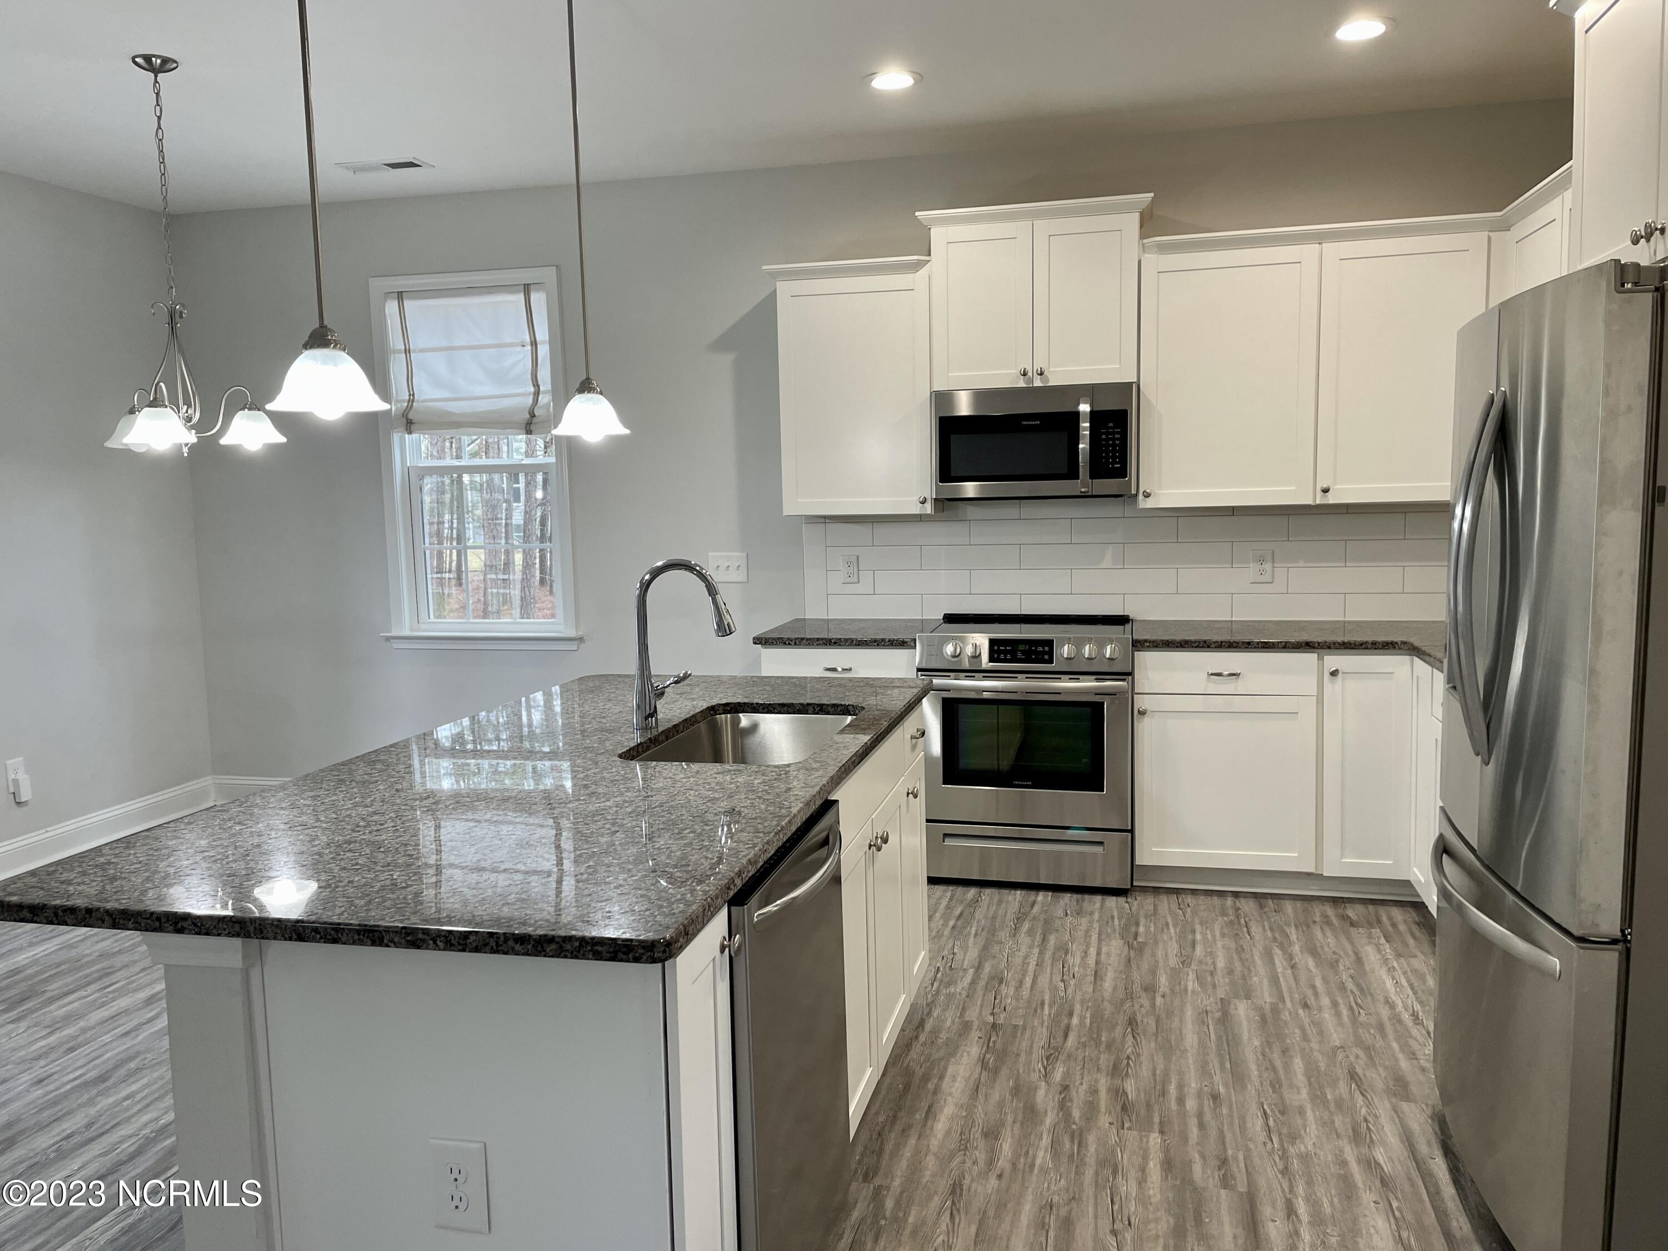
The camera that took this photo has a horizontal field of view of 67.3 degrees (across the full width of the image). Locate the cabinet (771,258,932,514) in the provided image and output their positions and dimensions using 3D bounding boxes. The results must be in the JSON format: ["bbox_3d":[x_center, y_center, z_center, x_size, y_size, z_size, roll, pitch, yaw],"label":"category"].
[{"bbox_3d":[0.099,-0.924,4.970,0.640,0.961,0.365,0,7,14],"label":"cabinet"}]

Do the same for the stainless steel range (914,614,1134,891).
[{"bbox_3d":[0.753,0.463,4.779,0.759,0.942,0.690,0,7,14],"label":"stainless steel range"}]

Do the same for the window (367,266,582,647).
[{"bbox_3d":[-1.612,-0.722,5.624,0.983,1.672,0.105,0,7,14],"label":"window"}]

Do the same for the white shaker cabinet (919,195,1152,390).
[{"bbox_3d":[0.773,-1.225,4.761,0.850,0.650,0.370,0,7,14],"label":"white shaker cabinet"}]

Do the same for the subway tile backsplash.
[{"bbox_3d":[1.239,-0.261,4.942,2.822,0.481,0.014,0,7,14],"label":"subway tile backsplash"}]

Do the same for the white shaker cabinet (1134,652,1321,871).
[{"bbox_3d":[1.435,0.443,4.654,0.618,0.776,0.635,0,7,14],"label":"white shaker cabinet"}]

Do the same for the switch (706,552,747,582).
[{"bbox_3d":[-0.448,-0.245,5.371,0.167,0.126,0.014,0,7,14],"label":"switch"}]

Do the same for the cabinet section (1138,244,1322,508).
[{"bbox_3d":[1.454,-0.901,4.652,0.611,0.905,0.331,0,7,14],"label":"cabinet section"}]

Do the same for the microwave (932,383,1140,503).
[{"bbox_3d":[0.779,-0.693,4.807,0.754,0.412,0.400,0,7,14],"label":"microwave"}]

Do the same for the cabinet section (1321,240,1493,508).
[{"bbox_3d":[2.013,-0.899,4.509,0.535,0.905,0.331,0,7,14],"label":"cabinet section"}]

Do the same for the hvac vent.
[{"bbox_3d":[-1.800,-1.841,5.021,0.357,0.024,0.160,0,7,14],"label":"hvac vent"}]

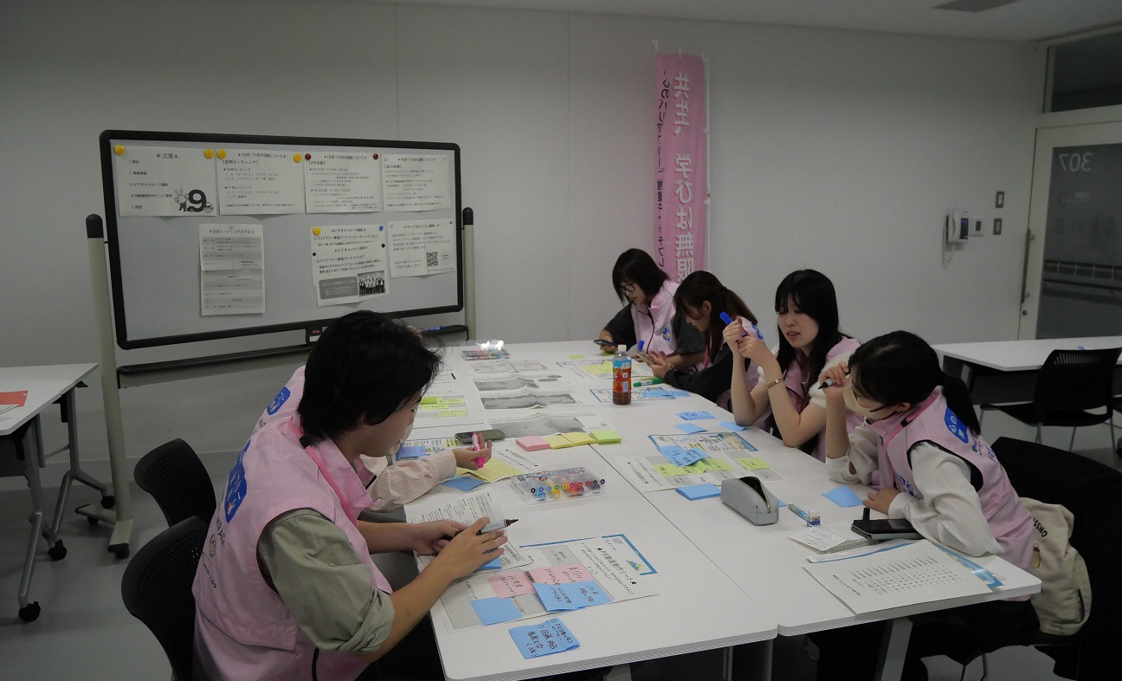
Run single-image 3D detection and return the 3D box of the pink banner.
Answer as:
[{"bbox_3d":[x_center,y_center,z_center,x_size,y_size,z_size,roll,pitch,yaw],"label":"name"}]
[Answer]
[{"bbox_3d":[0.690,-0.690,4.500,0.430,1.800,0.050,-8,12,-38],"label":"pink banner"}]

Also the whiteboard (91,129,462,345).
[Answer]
[{"bbox_3d":[-1.248,-0.519,3.910,1.820,0.940,0.050,-9,13,-41],"label":"whiteboard"}]

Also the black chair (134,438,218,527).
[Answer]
[{"bbox_3d":[-0.880,0.715,2.260,0.530,0.790,0.500,-2,10,-8],"label":"black chair"}]

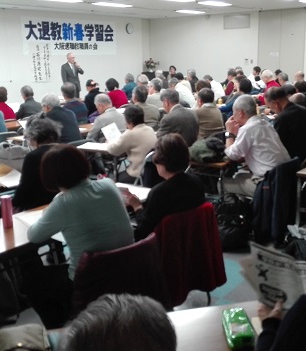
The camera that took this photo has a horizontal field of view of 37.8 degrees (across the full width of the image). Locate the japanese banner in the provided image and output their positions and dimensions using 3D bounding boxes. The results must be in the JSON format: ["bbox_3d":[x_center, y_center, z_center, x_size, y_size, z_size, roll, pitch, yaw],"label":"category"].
[{"bbox_3d":[-2.015,-3.510,11.374,0.020,0.840,2.930,12,20,41],"label":"japanese banner"}]

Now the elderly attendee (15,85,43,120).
[{"bbox_3d":[-1.950,-0.799,6.991,0.480,1.195,0.780,-14,20,-40],"label":"elderly attendee"}]

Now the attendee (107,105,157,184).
[{"bbox_3d":[-0.196,-0.104,4.281,0.800,1.142,0.500,13,20,41],"label":"attendee"}]

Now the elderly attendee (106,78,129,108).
[{"bbox_3d":[-0.799,-1.097,7.957,0.700,1.240,0.460,12,20,41],"label":"elderly attendee"}]

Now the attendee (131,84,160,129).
[{"bbox_3d":[-0.228,-0.572,5.993,0.700,1.230,0.470,12,20,41],"label":"attendee"}]

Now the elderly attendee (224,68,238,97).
[{"bbox_3d":[1.769,-1.868,10.526,0.700,1.250,0.460,12,20,41],"label":"elderly attendee"}]

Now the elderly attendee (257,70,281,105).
[{"bbox_3d":[1.861,-1.093,7.501,0.800,1.306,0.500,11,19,38],"label":"elderly attendee"}]

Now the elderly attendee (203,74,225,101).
[{"bbox_3d":[1.060,-1.171,8.135,0.800,1.223,0.480,12,20,38],"label":"elderly attendee"}]

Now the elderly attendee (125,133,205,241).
[{"bbox_3d":[0.082,0.282,2.984,0.780,1.149,0.460,13,21,42],"label":"elderly attendee"}]

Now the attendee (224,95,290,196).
[{"bbox_3d":[0.834,-0.041,3.917,0.850,1.259,0.500,11,19,36],"label":"attendee"}]

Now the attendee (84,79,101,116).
[{"bbox_3d":[-1.039,-0.927,7.228,0.780,1.231,0.500,14,21,43],"label":"attendee"}]

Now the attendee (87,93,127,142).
[{"bbox_3d":[-0.591,-0.376,5.327,0.700,1.180,0.480,12,20,41],"label":"attendee"}]

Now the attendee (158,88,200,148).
[{"bbox_3d":[0.166,-0.300,4.795,0.800,1.241,0.520,14,21,43],"label":"attendee"}]

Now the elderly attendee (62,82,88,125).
[{"bbox_3d":[-1.248,-0.676,6.359,0.700,1.250,0.460,12,20,41],"label":"elderly attendee"}]

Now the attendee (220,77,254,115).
[{"bbox_3d":[1.319,-0.847,6.916,0.800,1.228,0.480,11,19,36],"label":"attendee"}]

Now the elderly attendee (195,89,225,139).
[{"bbox_3d":[0.537,-0.399,5.180,0.500,1.219,0.780,-14,20,-40],"label":"elderly attendee"}]

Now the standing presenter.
[{"bbox_3d":[-1.724,-1.747,9.514,0.520,1.651,0.360,-11,18,-34],"label":"standing presenter"}]

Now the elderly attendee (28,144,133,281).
[{"bbox_3d":[-0.352,0.395,2.571,0.500,1.160,0.800,-14,20,-40],"label":"elderly attendee"}]

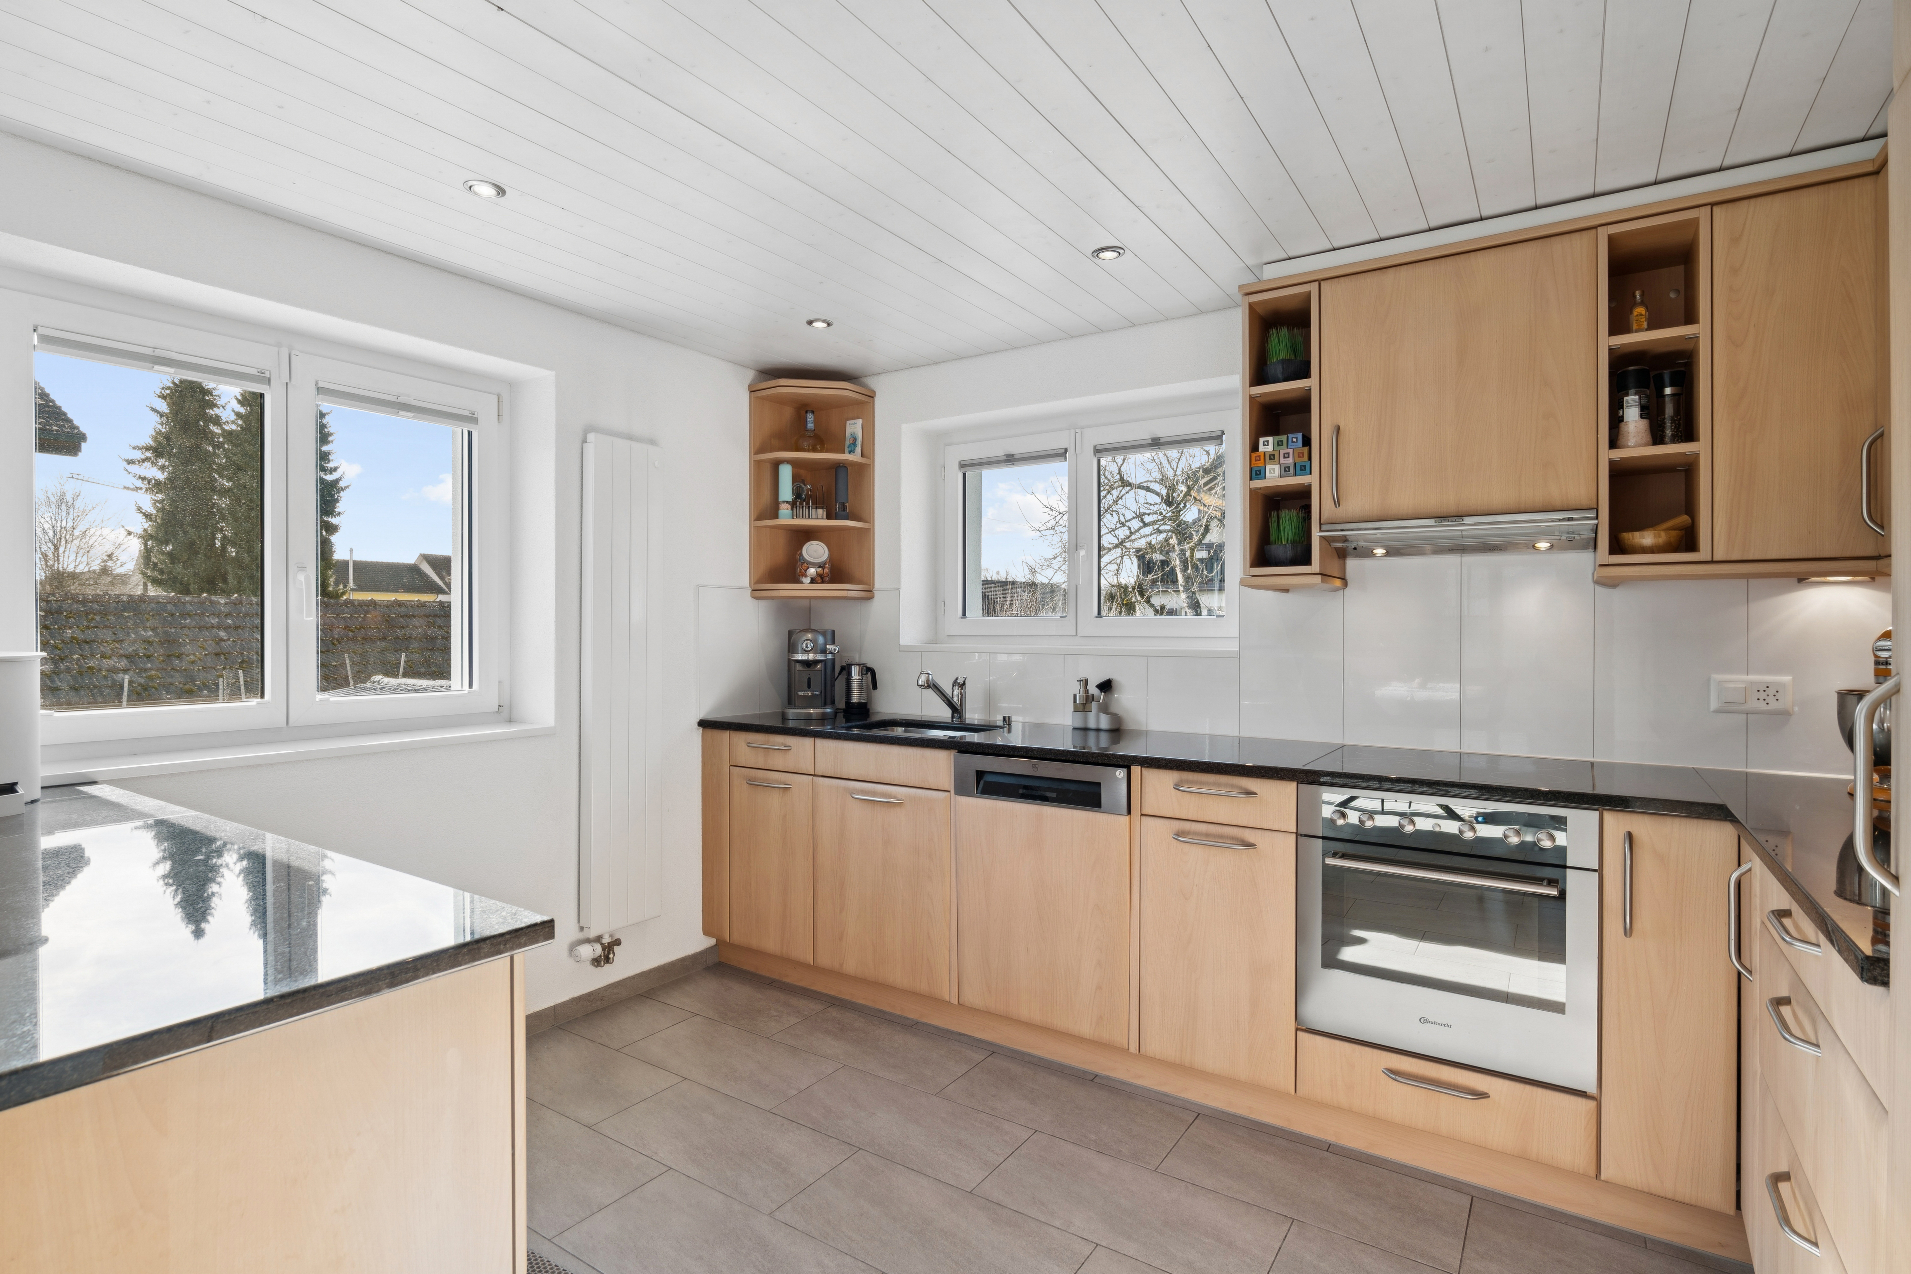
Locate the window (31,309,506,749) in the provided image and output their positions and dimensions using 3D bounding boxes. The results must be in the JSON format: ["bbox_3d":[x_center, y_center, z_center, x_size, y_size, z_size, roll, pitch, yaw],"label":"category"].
[{"bbox_3d":[-1.814,-0.274,2.466,0.080,1.100,1.210,0,0,33],"label":"window"}]

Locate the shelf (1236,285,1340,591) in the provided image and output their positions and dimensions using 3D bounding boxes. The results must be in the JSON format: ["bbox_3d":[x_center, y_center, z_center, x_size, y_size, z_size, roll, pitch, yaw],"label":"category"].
[{"bbox_3d":[0.945,-0.528,2.502,0.199,0.788,0.358,0,0,33],"label":"shelf"}]

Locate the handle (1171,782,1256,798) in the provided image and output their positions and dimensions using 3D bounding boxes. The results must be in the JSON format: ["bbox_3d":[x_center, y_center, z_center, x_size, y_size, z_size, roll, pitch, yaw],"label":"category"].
[{"bbox_3d":[0.649,0.391,2.272,0.212,0.014,0.034,0,0,33],"label":"handle"}]

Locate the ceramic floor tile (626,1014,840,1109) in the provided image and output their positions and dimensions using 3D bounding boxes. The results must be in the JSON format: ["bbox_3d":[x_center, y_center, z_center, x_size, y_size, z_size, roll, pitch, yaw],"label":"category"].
[{"bbox_3d":[-0.643,1.212,2.585,0.603,0.010,0.298,0,0,33],"label":"ceramic floor tile"}]

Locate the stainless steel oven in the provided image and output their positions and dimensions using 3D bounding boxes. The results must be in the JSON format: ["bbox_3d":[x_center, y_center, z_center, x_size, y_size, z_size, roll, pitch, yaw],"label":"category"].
[{"bbox_3d":[1.221,0.652,2.241,0.590,0.587,0.550,0,0,33],"label":"stainless steel oven"}]

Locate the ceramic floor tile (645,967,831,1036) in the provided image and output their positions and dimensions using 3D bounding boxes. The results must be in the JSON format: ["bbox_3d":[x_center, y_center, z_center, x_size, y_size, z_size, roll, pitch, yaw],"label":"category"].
[{"bbox_3d":[-0.739,1.230,3.047,0.587,0.010,0.301,0,0,33],"label":"ceramic floor tile"}]

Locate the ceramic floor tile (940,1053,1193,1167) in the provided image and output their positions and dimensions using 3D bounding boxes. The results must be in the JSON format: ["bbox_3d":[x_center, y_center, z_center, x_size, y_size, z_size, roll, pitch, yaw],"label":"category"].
[{"bbox_3d":[0.283,1.205,2.318,0.600,0.010,0.298,0,0,33],"label":"ceramic floor tile"}]

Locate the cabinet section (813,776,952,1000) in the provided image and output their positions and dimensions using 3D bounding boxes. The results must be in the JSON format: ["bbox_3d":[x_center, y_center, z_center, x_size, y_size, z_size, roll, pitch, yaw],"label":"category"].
[{"bbox_3d":[-0.089,0.785,3.114,0.551,0.633,0.570,0,0,33],"label":"cabinet section"}]

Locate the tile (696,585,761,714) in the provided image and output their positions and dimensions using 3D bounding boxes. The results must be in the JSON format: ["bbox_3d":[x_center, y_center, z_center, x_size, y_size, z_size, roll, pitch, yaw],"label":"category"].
[{"bbox_3d":[-0.856,0.059,3.424,0.010,0.485,0.300,0,0,33],"label":"tile"}]

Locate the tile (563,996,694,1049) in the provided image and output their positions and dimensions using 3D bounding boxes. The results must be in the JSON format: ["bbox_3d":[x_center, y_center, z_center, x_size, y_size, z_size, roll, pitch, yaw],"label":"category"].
[{"bbox_3d":[-1.019,1.210,2.832,0.291,0.010,0.298,0,0,33],"label":"tile"}]

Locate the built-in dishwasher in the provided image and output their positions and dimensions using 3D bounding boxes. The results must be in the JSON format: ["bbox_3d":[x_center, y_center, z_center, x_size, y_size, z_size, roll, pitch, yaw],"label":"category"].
[{"bbox_3d":[0.391,0.722,2.792,0.552,0.765,0.570,0,0,33],"label":"built-in dishwasher"}]

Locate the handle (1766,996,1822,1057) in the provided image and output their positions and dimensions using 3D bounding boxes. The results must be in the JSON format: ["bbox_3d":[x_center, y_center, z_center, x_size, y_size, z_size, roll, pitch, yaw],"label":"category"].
[{"bbox_3d":[1.143,0.528,1.241,0.037,0.013,0.207,0,0,35],"label":"handle"}]

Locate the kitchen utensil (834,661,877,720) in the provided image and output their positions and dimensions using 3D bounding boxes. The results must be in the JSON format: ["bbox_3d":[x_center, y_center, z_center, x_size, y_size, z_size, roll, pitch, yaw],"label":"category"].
[{"bbox_3d":[-0.357,0.207,3.370,0.135,0.210,0.098,0,0,0],"label":"kitchen utensil"}]

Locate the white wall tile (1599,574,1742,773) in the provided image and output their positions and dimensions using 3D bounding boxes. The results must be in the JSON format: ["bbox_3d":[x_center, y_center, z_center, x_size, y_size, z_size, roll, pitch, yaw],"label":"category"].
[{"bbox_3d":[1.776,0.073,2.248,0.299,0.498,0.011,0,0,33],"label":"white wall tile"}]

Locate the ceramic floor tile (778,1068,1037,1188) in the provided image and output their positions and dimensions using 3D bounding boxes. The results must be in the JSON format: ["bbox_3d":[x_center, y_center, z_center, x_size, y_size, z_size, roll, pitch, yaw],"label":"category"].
[{"bbox_3d":[-0.137,1.214,2.252,0.603,0.010,0.298,0,0,33],"label":"ceramic floor tile"}]

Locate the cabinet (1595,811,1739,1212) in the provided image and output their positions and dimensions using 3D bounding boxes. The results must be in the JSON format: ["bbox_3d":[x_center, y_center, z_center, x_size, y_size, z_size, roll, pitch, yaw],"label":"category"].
[{"bbox_3d":[1.566,0.735,2.028,0.216,0.750,0.560,0,0,33],"label":"cabinet"}]

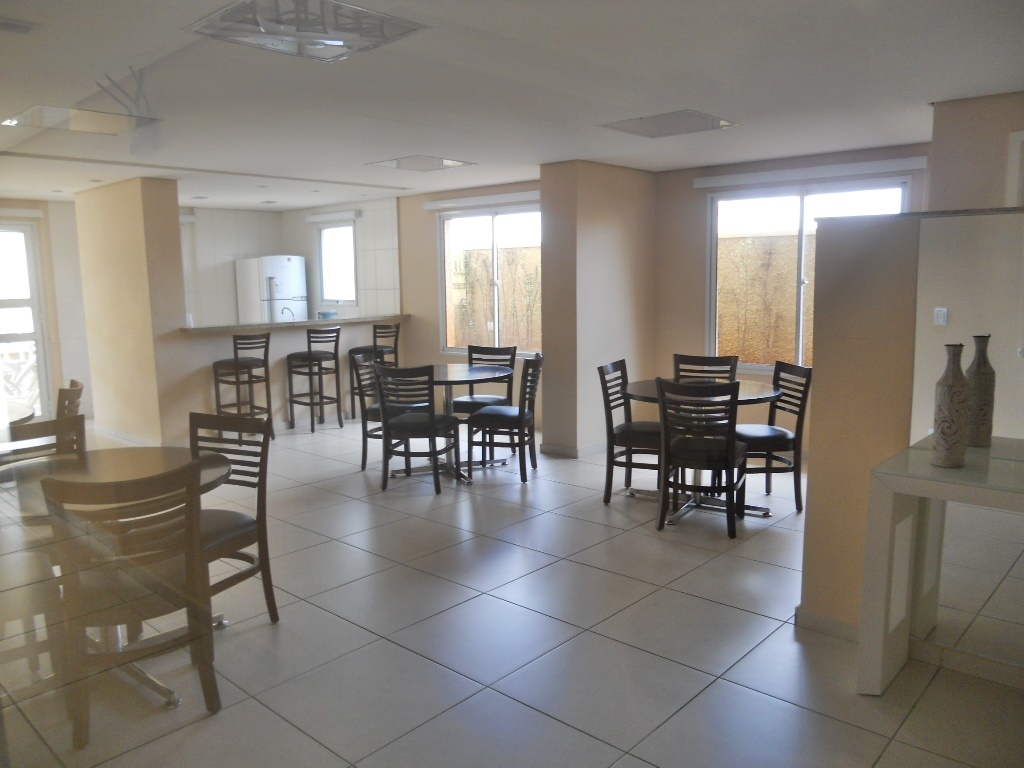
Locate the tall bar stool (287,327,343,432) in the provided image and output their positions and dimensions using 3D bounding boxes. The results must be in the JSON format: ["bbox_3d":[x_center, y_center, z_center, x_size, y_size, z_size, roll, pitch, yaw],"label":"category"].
[{"bbox_3d":[-1.950,-0.057,7.913,0.435,0.995,0.385,6,11,42],"label":"tall bar stool"}]

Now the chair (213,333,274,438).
[{"bbox_3d":[-2.471,0.030,7.369,0.435,0.995,0.385,6,11,41],"label":"chair"}]

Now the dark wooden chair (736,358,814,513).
[{"bbox_3d":[1.575,0.333,5.102,0.490,0.900,0.445,-2,8,-9],"label":"dark wooden chair"}]

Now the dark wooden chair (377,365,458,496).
[{"bbox_3d":[-0.660,0.284,5.710,0.445,0.900,0.490,2,9,17],"label":"dark wooden chair"}]

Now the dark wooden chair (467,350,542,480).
[{"bbox_3d":[-0.052,0.238,5.960,0.490,0.900,0.445,1,8,14],"label":"dark wooden chair"}]

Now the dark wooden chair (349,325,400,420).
[{"bbox_3d":[-1.435,-0.135,8.390,0.435,0.995,0.385,5,10,37],"label":"dark wooden chair"}]

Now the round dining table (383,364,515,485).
[{"bbox_3d":[-0.478,0.278,6.092,1.000,0.750,1.000,-1,8,0],"label":"round dining table"}]

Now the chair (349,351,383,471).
[{"bbox_3d":[-0.914,0.203,6.173,0.525,0.888,0.455,2,9,21],"label":"chair"}]

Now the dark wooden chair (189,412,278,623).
[{"bbox_3d":[-1.292,0.609,3.352,0.455,0.888,0.525,3,9,25],"label":"dark wooden chair"}]

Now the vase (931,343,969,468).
[{"bbox_3d":[1.537,0.072,2.796,0.110,0.430,0.110,6,11,42],"label":"vase"}]

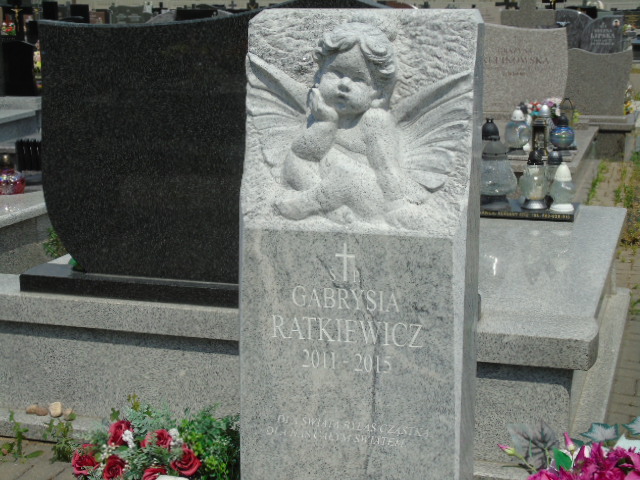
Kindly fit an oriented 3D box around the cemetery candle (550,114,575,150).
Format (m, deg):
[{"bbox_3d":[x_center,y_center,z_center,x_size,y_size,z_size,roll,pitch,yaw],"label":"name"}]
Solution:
[{"bbox_3d":[1.587,-0.707,7.500,0.155,0.240,0.155,3,11,16],"label":"cemetery candle"}]

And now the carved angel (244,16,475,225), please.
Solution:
[{"bbox_3d":[0.088,-0.257,2.550,0.500,0.460,0.140,3,11,14],"label":"carved angel"}]

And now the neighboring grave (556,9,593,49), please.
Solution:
[{"bbox_3d":[3.123,-2.494,14.700,0.700,0.900,0.120,3,11,16],"label":"neighboring grave"}]

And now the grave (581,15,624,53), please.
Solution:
[{"bbox_3d":[3.574,-2.448,14.500,0.560,0.820,0.120,3,11,16],"label":"grave"}]

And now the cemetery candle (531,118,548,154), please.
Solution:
[{"bbox_3d":[1.439,-0.687,7.500,0.105,0.245,0.105,3,11,16],"label":"cemetery candle"}]

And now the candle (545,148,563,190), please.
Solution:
[{"bbox_3d":[1.087,-0.287,5.300,0.105,0.250,0.105,3,11,16],"label":"candle"}]

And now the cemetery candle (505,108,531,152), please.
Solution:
[{"bbox_3d":[1.292,-0.720,7.500,0.168,0.285,0.168,3,11,16],"label":"cemetery candle"}]

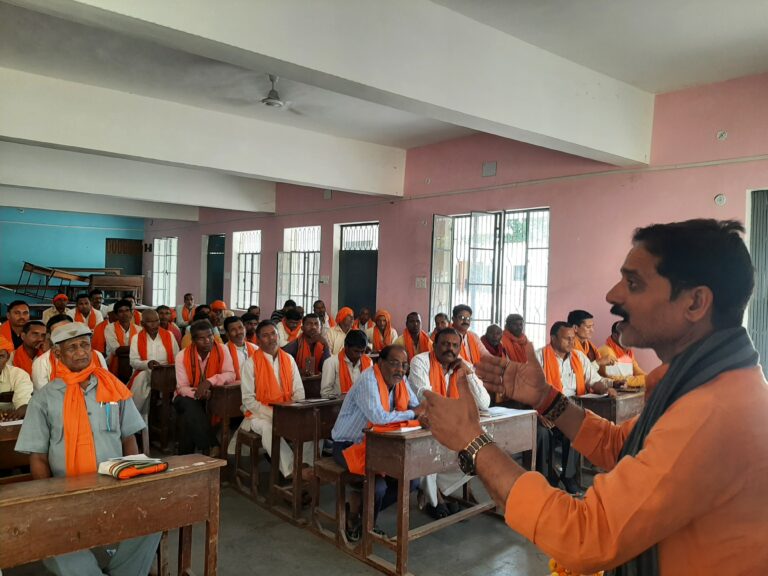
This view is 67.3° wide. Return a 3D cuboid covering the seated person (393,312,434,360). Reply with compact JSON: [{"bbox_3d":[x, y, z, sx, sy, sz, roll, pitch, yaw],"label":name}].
[{"bbox_3d":[0.345,0.870,5.901,0.500,1.210,0.750,1,2,-27],"label":"seated person"}]

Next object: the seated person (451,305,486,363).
[{"bbox_3d":[0.782,0.884,5.600,0.520,1.340,0.750,1,1,-32],"label":"seated person"}]

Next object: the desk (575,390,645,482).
[{"bbox_3d":[1.970,1.182,4.654,1.100,0.750,0.400,1,2,-37],"label":"desk"}]

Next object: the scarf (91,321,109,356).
[{"bbox_3d":[-3.179,0.571,6.400,0.320,0.500,0.240,1,2,-36],"label":"scarf"}]

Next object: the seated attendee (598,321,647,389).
[{"bbox_3d":[2.158,0.930,5.130,0.550,1.260,0.750,1,2,-28],"label":"seated attendee"}]

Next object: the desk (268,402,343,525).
[{"bbox_3d":[-0.230,1.162,4.350,1.200,0.770,0.410,1,2,-40],"label":"desk"}]

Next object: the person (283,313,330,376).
[{"bbox_3d":[-0.635,0.845,5.148,0.520,1.230,0.750,1,2,-30],"label":"person"}]

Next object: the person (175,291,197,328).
[{"bbox_3d":[-3.184,0.698,9.300,0.500,1.280,0.750,1,2,-40],"label":"person"}]

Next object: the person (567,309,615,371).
[{"bbox_3d":[1.824,0.916,5.300,0.750,1.360,0.500,3,2,40],"label":"person"}]

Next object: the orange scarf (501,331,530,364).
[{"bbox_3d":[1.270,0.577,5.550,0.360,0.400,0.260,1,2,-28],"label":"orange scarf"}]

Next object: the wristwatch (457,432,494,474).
[{"bbox_3d":[0.155,0.276,0.960,0.056,0.062,0.038,-27,59,-30],"label":"wristwatch"}]

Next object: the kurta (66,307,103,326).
[{"bbox_3d":[-3.869,0.605,7.440,0.480,0.720,0.420,1,2,-30],"label":"kurta"}]

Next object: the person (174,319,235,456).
[{"bbox_3d":[-1.601,0.873,5.130,0.550,1.220,0.750,1,1,-32],"label":"person"}]

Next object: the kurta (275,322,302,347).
[{"bbox_3d":[-1.070,0.719,6.600,0.500,0.620,0.420,1,2,-36],"label":"kurta"}]

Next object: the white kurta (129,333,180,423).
[{"bbox_3d":[-2.129,0.748,5.274,0.520,0.660,0.580,1,2,-28],"label":"white kurta"}]

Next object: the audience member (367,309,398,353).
[{"bbox_3d":[0.017,0.849,6.649,0.500,1.190,0.750,1,2,-25],"label":"audience member"}]

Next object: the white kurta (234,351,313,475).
[{"bbox_3d":[-0.804,0.875,4.088,0.500,0.900,0.560,1,2,-28],"label":"white kurta"}]

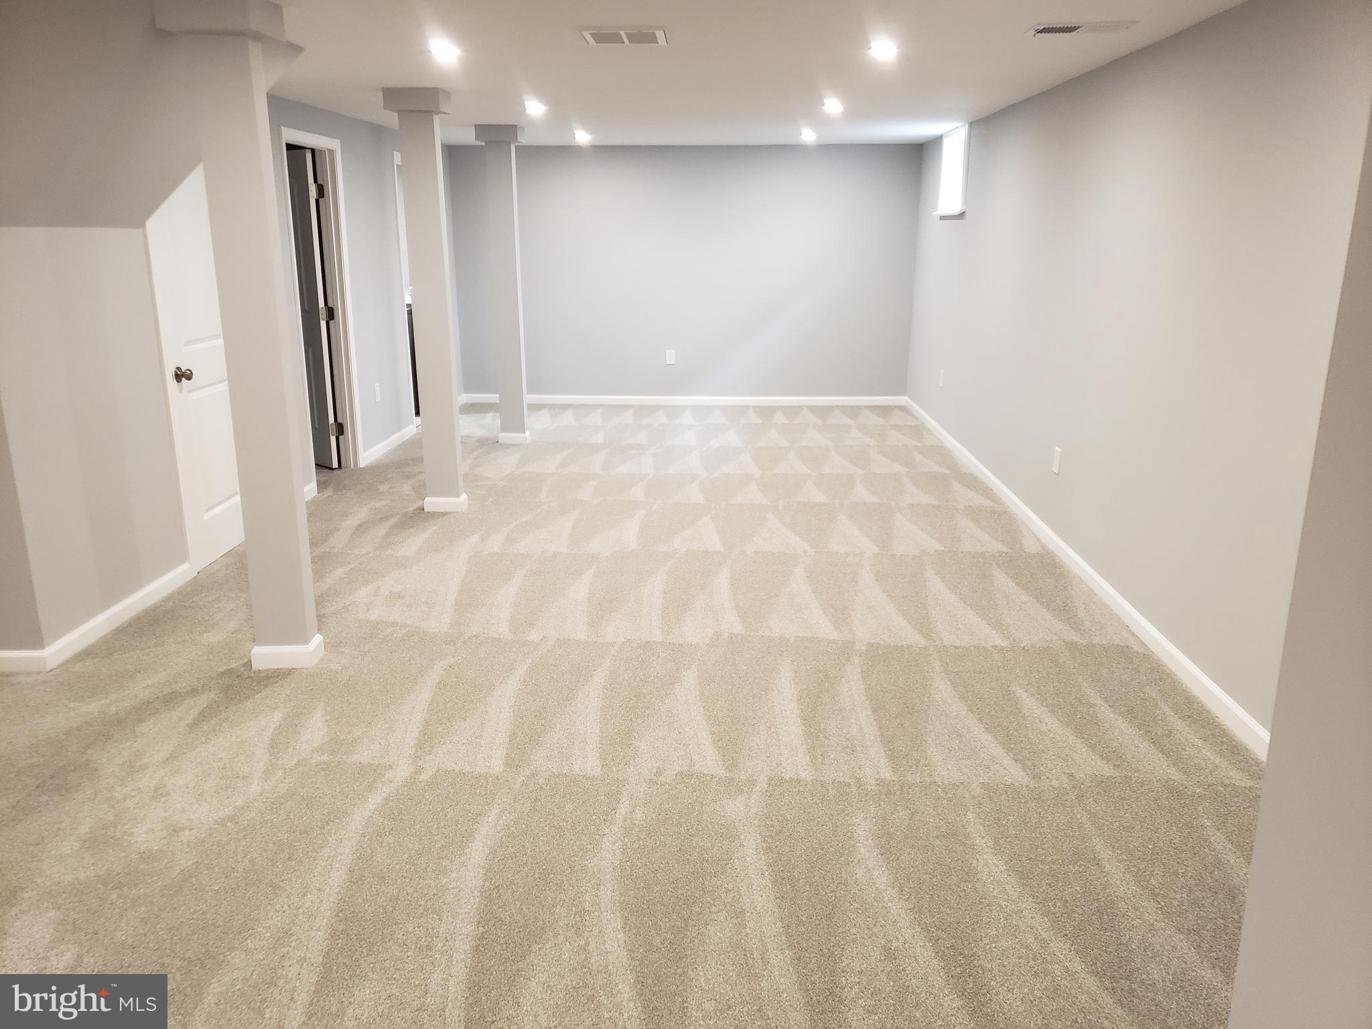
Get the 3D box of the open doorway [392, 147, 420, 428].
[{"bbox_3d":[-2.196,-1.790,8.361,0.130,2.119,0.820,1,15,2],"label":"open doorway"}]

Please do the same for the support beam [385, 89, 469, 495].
[{"bbox_3d":[-1.436,-1.129,5.694,0.300,2.272,0.200,1,15,2],"label":"support beam"}]

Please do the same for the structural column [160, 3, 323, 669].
[{"bbox_3d":[-1.501,-0.545,3.584,0.300,2.272,0.200,1,15,2],"label":"structural column"}]

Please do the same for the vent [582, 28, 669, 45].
[{"bbox_3d":[-0.236,-1.802,3.896,0.315,0.020,0.300,1,15,2],"label":"vent"}]

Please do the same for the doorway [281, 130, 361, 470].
[{"bbox_3d":[-2.273,-1.248,6.412,0.130,2.115,0.850,1,15,2],"label":"doorway"}]

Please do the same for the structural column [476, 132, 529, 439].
[{"bbox_3d":[-1.336,-1.655,7.591,0.300,2.272,0.200,1,15,2],"label":"structural column"}]

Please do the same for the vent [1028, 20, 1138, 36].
[{"bbox_3d":[1.433,-1.753,3.729,0.360,0.020,0.210,1,15,2],"label":"vent"}]

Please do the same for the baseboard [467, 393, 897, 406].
[{"bbox_3d":[-0.021,-1.054,9.512,4.106,0.093,0.018,1,15,2],"label":"baseboard"}]

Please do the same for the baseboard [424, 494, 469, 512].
[{"bbox_3d":[-1.387,-0.077,5.976,0.220,0.093,0.130,1,15,2],"label":"baseboard"}]

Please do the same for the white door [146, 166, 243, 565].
[{"bbox_3d":[-2.301,-0.815,4.951,0.045,2.030,0.750,1,15,2],"label":"white door"}]

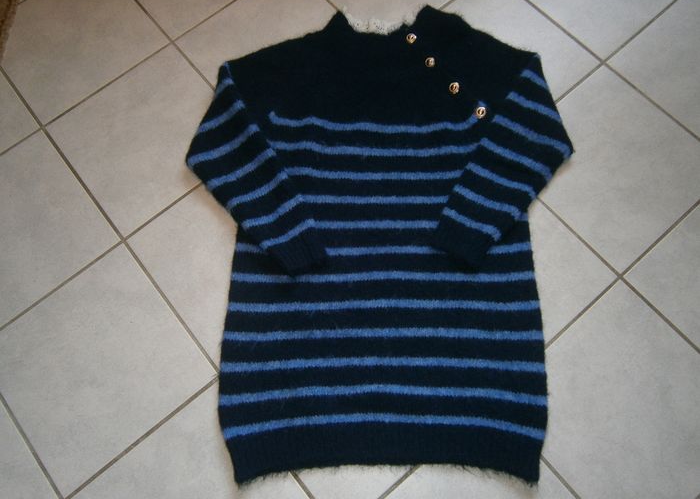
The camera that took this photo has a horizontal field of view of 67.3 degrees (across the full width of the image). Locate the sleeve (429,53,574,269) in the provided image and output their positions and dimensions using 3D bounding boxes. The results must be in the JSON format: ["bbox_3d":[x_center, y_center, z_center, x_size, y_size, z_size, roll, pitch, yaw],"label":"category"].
[{"bbox_3d":[0.311,-0.161,0.973,0.155,0.030,0.467,30,75,11],"label":"sleeve"}]

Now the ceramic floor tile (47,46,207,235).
[{"bbox_3d":[-0.397,-0.228,1.050,0.315,0.010,0.315,-39,74,-10],"label":"ceramic floor tile"}]

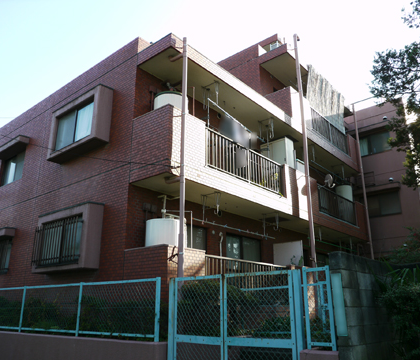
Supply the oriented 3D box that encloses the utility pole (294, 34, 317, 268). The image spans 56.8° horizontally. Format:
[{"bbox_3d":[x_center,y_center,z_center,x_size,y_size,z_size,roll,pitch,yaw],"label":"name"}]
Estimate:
[{"bbox_3d":[2.900,-0.631,11.747,0.115,8.925,0.115,-15,-23,38],"label":"utility pole"}]

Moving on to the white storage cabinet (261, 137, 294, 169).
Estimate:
[{"bbox_3d":[2.151,-0.245,12.209,0.910,1.980,0.490,-15,-23,38],"label":"white storage cabinet"}]

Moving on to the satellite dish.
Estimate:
[{"bbox_3d":[4.081,0.051,13.150,0.310,0.470,0.440,5,-19,-14],"label":"satellite dish"}]

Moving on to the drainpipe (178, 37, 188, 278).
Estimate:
[{"bbox_3d":[-0.523,-0.354,7.480,0.097,5.753,0.097,-15,-23,38],"label":"drainpipe"}]

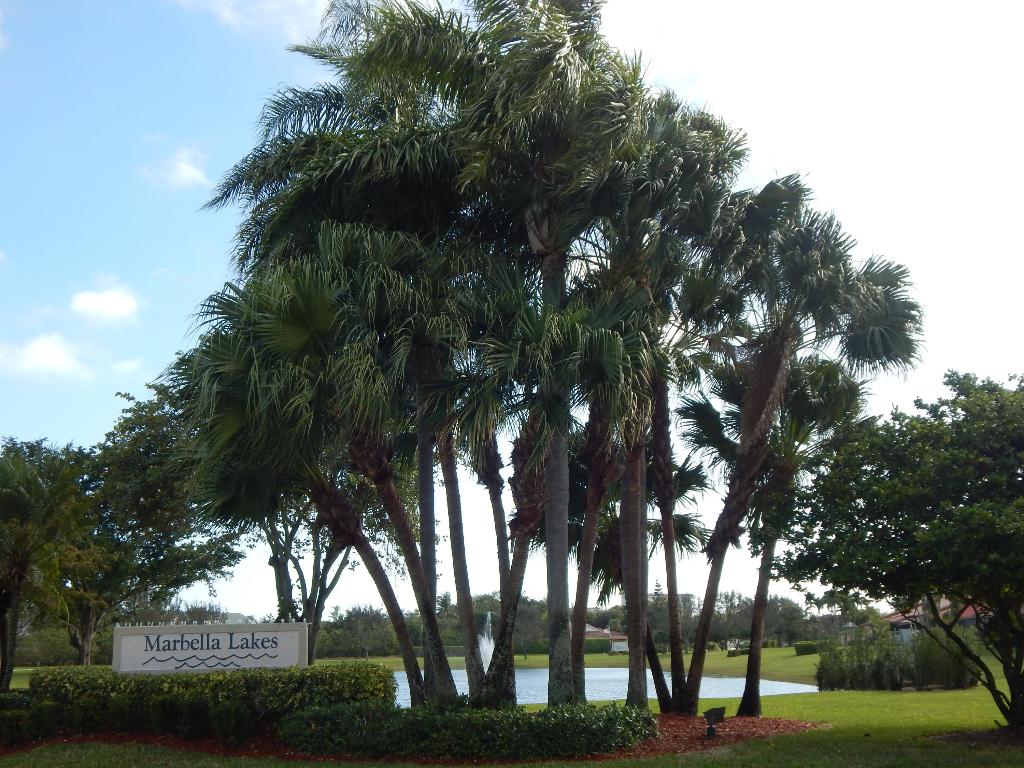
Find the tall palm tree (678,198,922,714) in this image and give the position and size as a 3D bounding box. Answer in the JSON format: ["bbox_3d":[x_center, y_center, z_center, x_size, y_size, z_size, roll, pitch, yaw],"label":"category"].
[{"bbox_3d":[5.783,1.121,22.295,5.217,10.308,4.200,-1,-13,0],"label":"tall palm tree"}]

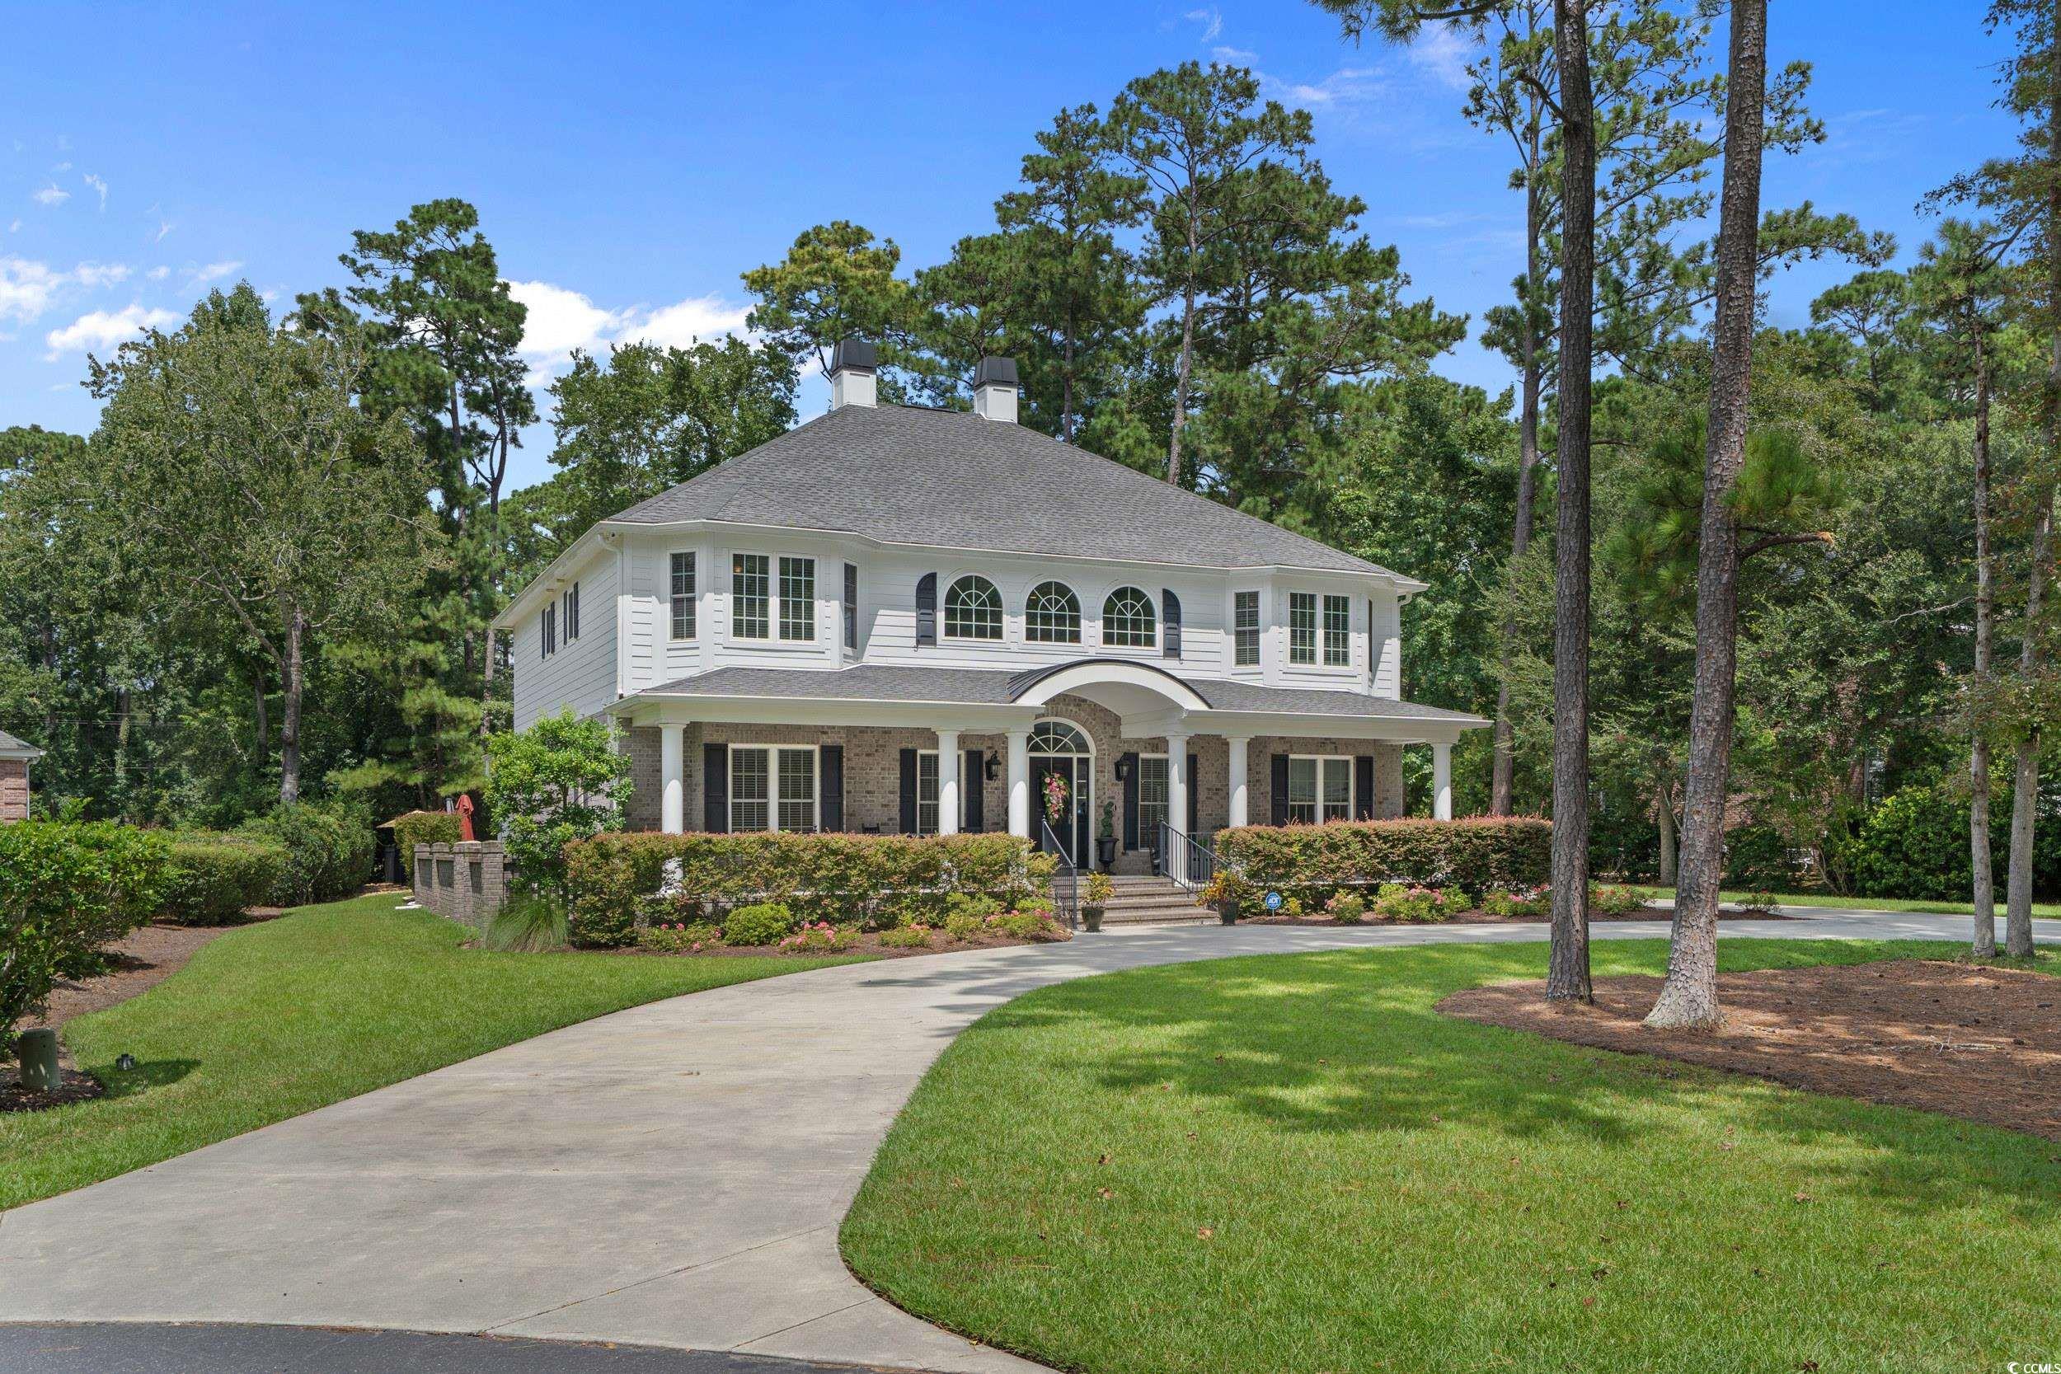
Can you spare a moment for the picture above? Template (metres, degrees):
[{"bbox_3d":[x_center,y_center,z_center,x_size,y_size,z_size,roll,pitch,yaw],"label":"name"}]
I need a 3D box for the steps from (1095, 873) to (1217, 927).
[{"bbox_3d":[1.680,3.530,25.500,2.400,0.800,1.350,1,-3,-24],"label":"steps"}]

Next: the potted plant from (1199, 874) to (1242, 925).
[{"bbox_3d":[3.196,3.572,26.000,0.680,0.840,0.640,0,-4,0],"label":"potted plant"}]

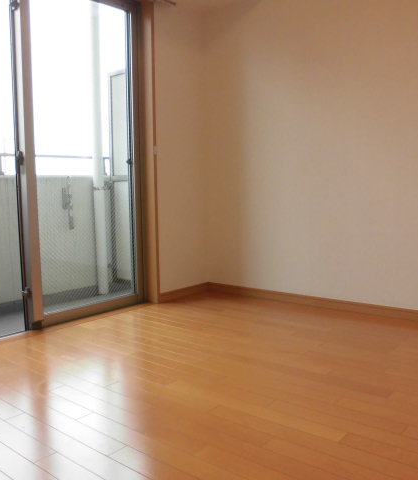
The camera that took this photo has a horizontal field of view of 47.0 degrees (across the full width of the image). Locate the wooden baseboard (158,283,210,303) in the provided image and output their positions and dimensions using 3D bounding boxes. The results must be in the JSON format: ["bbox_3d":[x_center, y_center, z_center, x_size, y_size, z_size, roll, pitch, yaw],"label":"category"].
[{"bbox_3d":[-0.175,0.383,3.550,0.018,0.067,0.540,4,7,40],"label":"wooden baseboard"}]

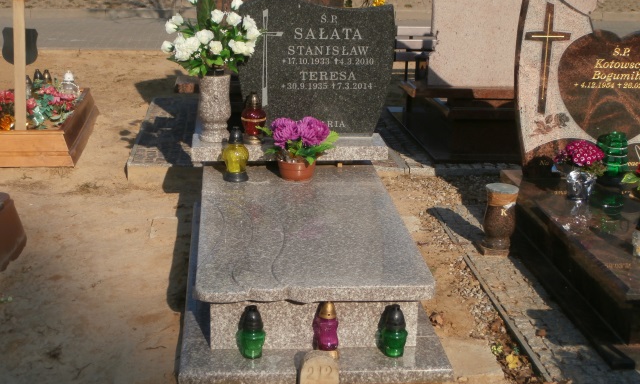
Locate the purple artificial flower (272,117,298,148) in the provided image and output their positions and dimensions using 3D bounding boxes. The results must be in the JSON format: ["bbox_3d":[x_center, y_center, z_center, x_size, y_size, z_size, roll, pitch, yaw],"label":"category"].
[{"bbox_3d":[-0.164,-0.276,4.880,0.130,0.131,0.133,0,16,-5],"label":"purple artificial flower"}]

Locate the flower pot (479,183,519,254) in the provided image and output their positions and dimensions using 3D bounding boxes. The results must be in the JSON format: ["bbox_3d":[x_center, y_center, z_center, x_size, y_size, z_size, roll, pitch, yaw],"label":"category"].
[{"bbox_3d":[0.838,0.124,4.944,0.155,0.322,0.155,0,16,-5],"label":"flower pot"}]

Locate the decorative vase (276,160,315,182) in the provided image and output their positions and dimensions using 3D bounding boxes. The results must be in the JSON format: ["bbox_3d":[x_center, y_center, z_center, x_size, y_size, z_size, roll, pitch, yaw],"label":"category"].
[{"bbox_3d":[-0.113,-0.122,4.949,0.179,0.108,0.179,0,16,-5],"label":"decorative vase"}]

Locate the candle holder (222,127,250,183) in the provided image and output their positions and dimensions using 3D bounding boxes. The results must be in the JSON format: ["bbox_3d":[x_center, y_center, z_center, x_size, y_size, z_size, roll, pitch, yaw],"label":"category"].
[{"bbox_3d":[-0.394,-0.185,4.885,0.120,0.253,0.120,0,16,-5],"label":"candle holder"}]

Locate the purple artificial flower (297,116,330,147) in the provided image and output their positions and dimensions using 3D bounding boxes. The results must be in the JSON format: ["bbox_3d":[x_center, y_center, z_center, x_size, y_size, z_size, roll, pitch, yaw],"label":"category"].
[{"bbox_3d":[-0.030,-0.279,4.891,0.158,0.127,0.138,0,16,-5],"label":"purple artificial flower"}]

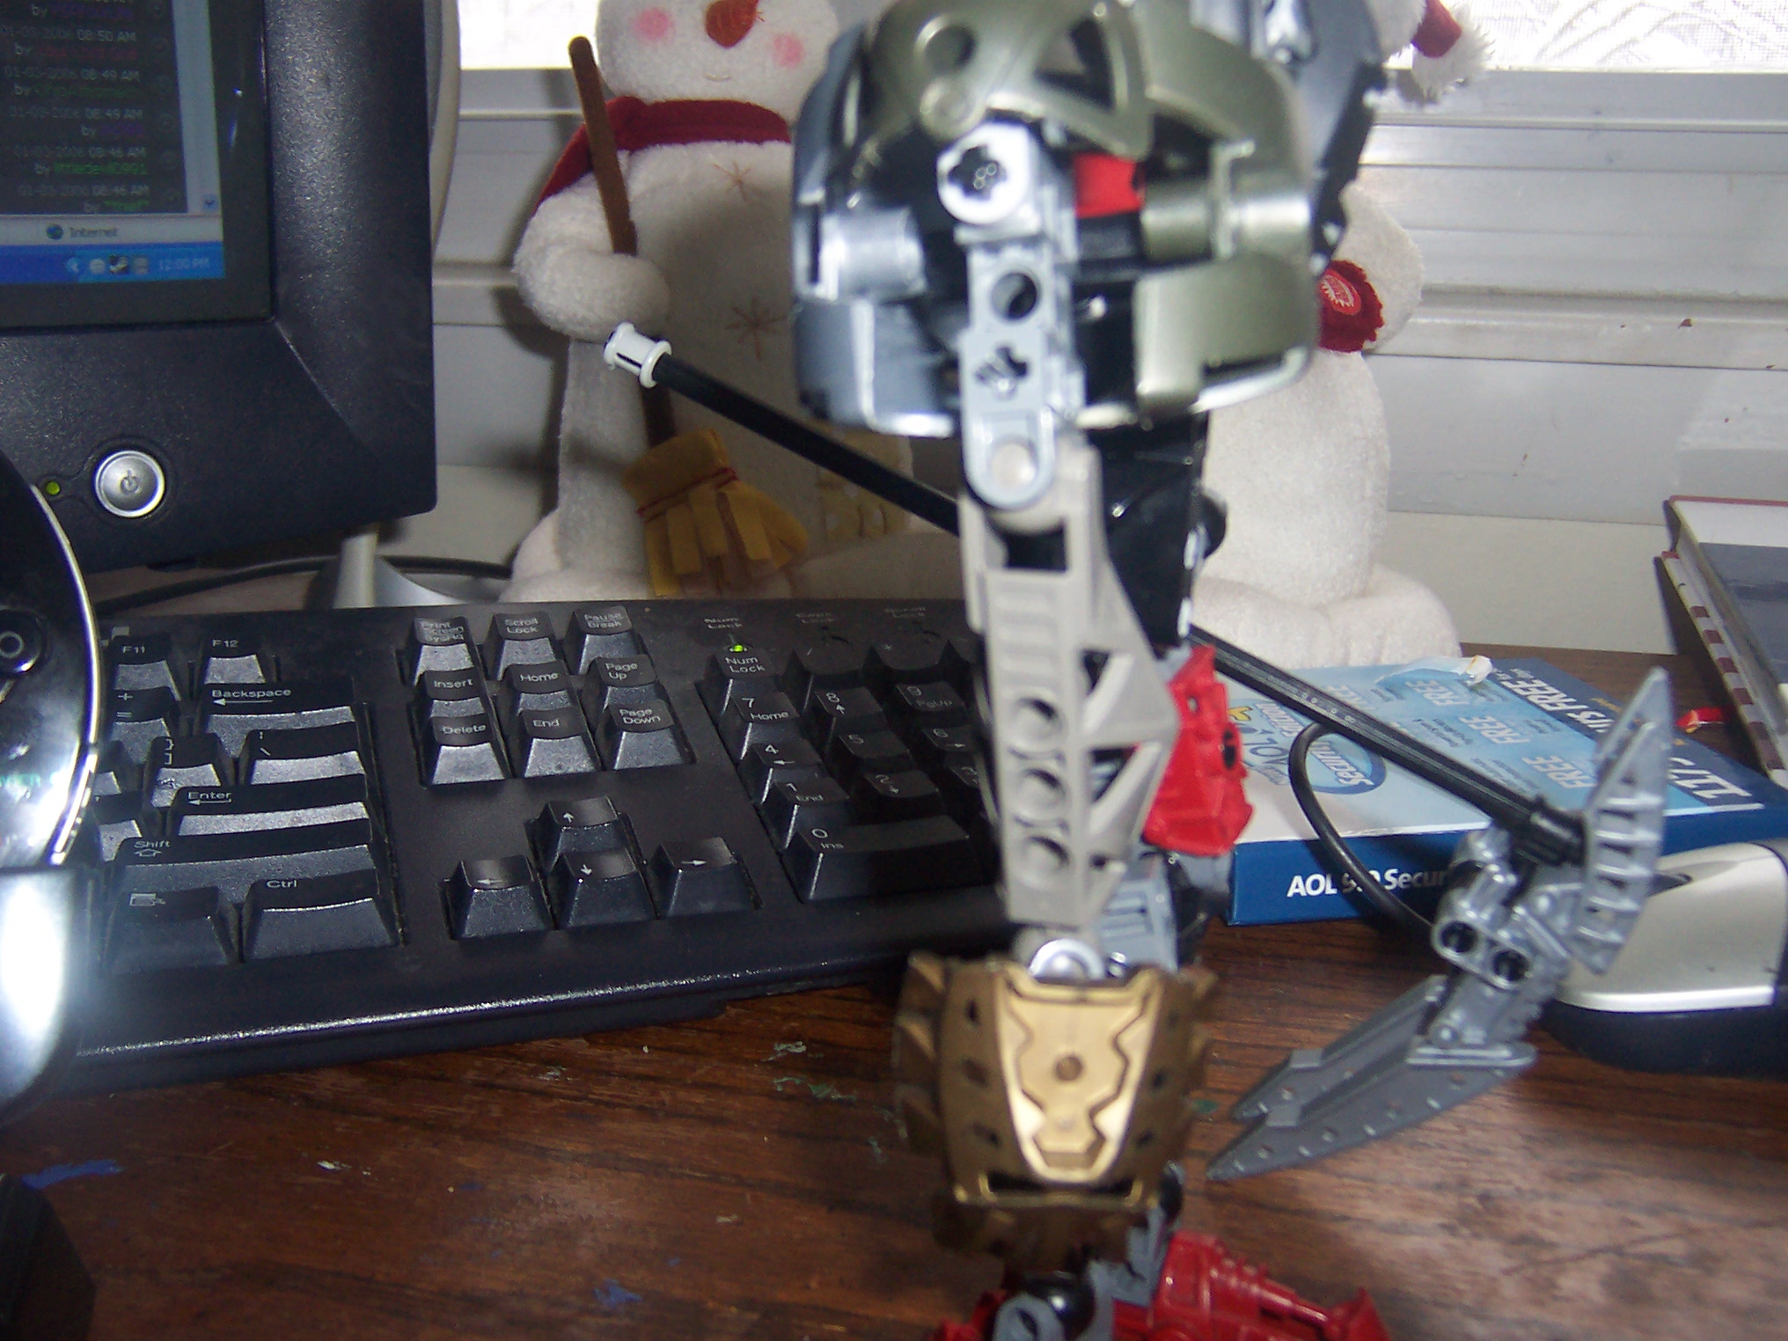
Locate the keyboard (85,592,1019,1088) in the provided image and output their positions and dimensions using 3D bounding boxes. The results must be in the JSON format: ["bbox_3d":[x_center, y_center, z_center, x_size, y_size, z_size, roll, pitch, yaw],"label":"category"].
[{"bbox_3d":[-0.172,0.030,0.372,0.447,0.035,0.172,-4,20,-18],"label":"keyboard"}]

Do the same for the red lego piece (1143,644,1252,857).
[{"bbox_3d":[0.038,0.010,0.241,0.017,0.026,0.015,-6,19,-23],"label":"red lego piece"}]

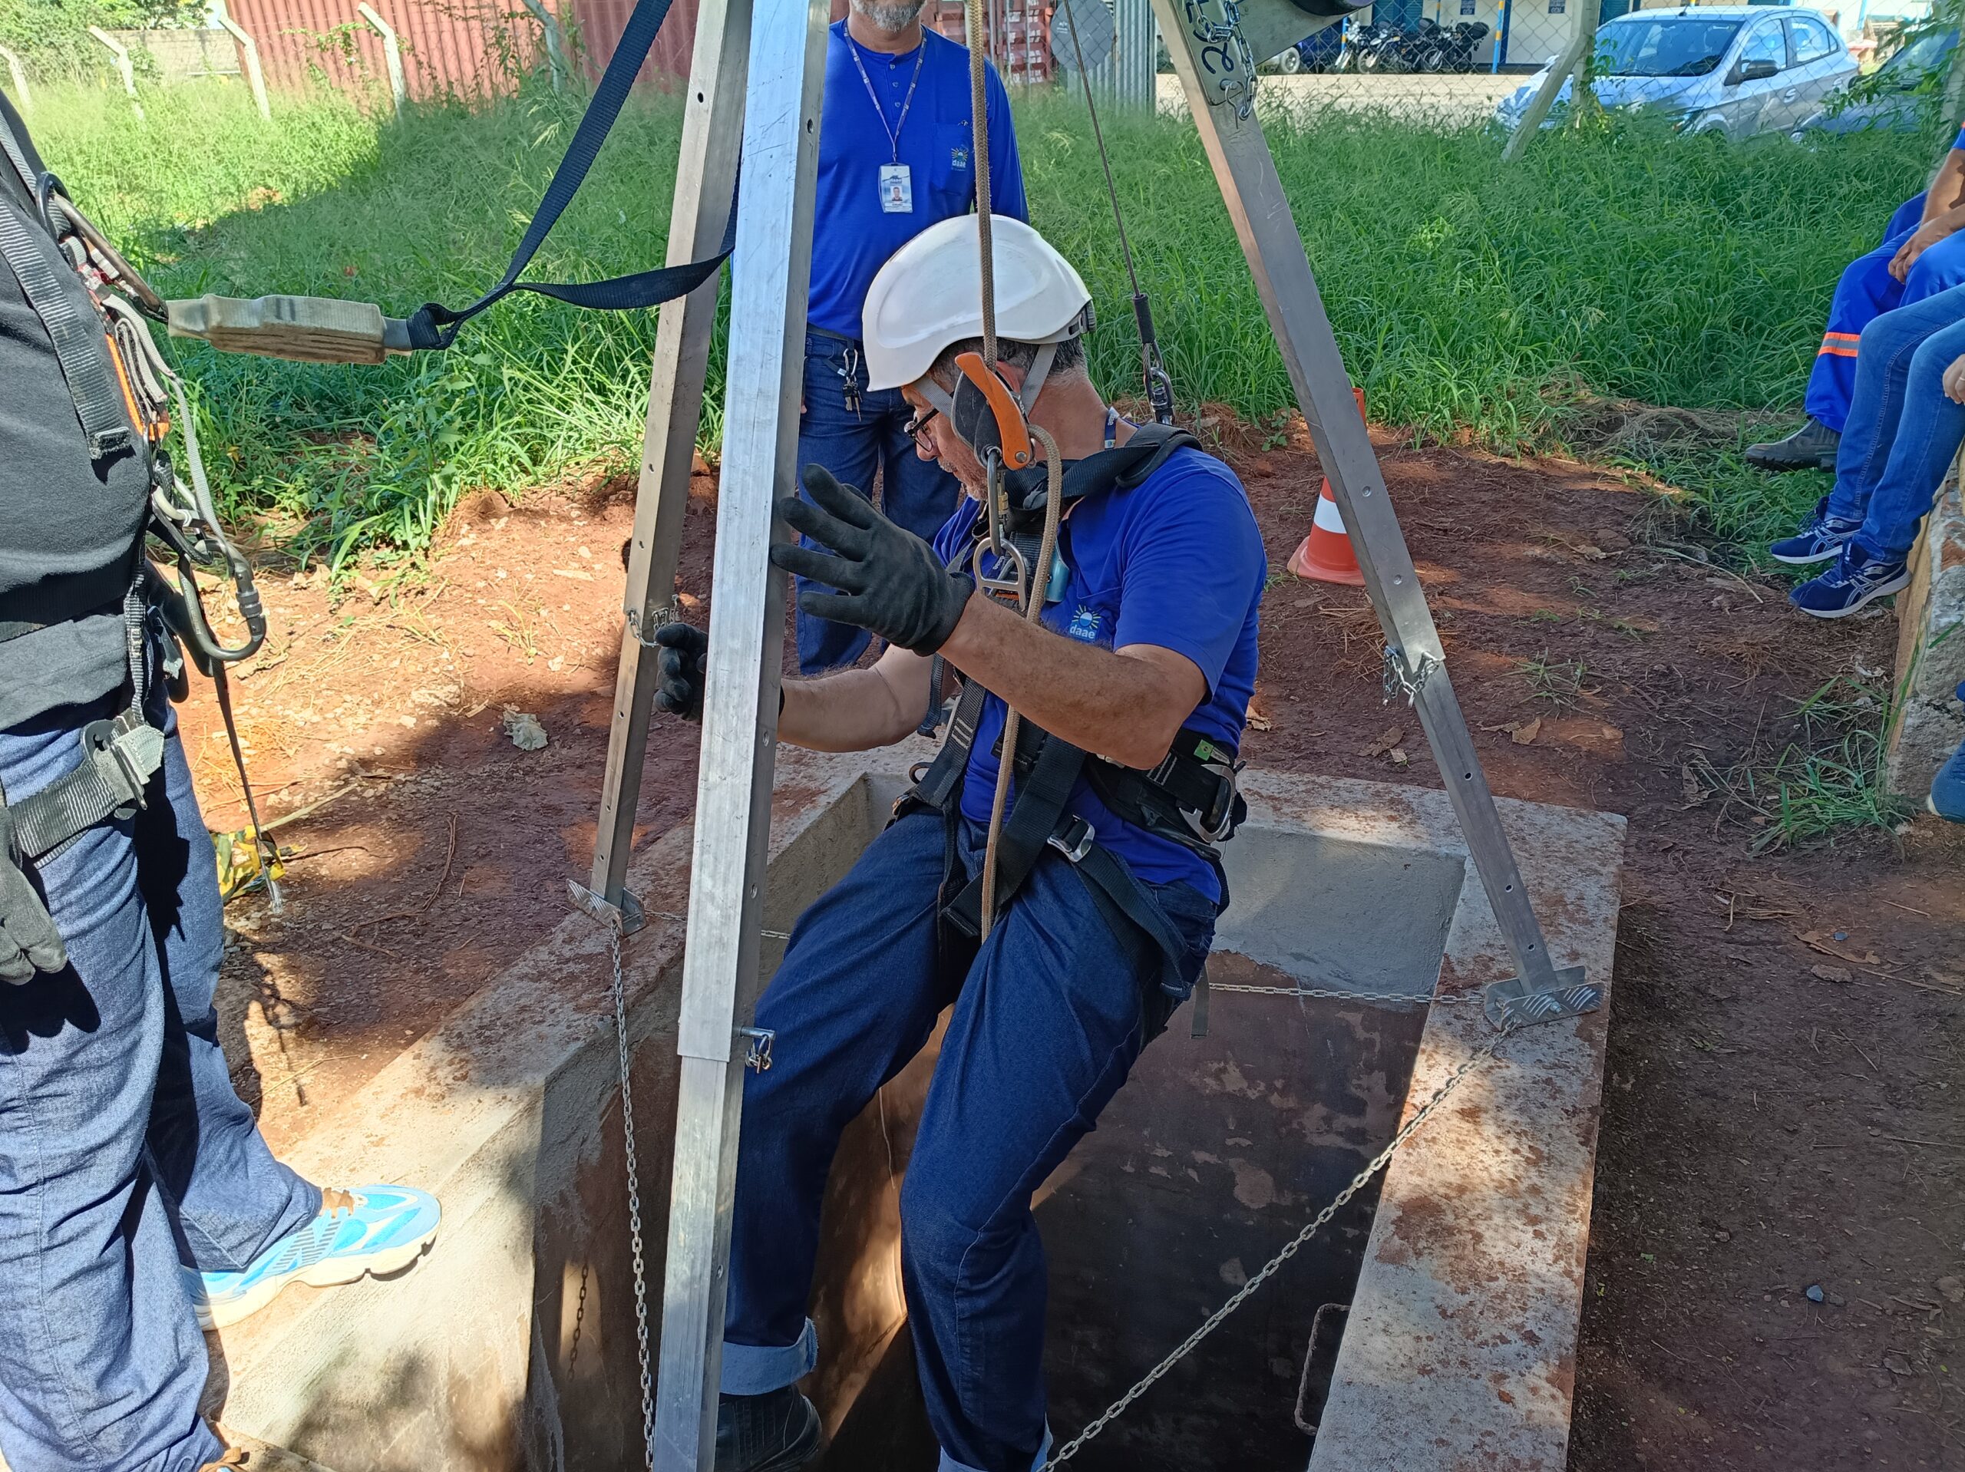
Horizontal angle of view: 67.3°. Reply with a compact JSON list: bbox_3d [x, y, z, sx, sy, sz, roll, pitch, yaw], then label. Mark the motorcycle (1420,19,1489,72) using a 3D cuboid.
[{"bbox_3d":[12.835,-18.660,40.000,2.050,1.220,0.760,-15,28,-23],"label":"motorcycle"}]

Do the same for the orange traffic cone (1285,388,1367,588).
[{"bbox_3d":[1.029,-0.715,4.137,0.275,0.505,0.275,16,31,34],"label":"orange traffic cone"}]

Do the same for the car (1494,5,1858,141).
[{"bbox_3d":[6.156,-5.620,13.028,3.930,1.475,1.740,-23,32,-36],"label":"car"}]

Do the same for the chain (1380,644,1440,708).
[{"bbox_3d":[0.568,-0.081,1.960,0.075,0.085,0.060,14,30,31],"label":"chain"}]

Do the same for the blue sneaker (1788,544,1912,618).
[{"bbox_3d":[2.106,-0.370,3.580,0.285,0.120,0.102,-13,26,-2],"label":"blue sneaker"}]

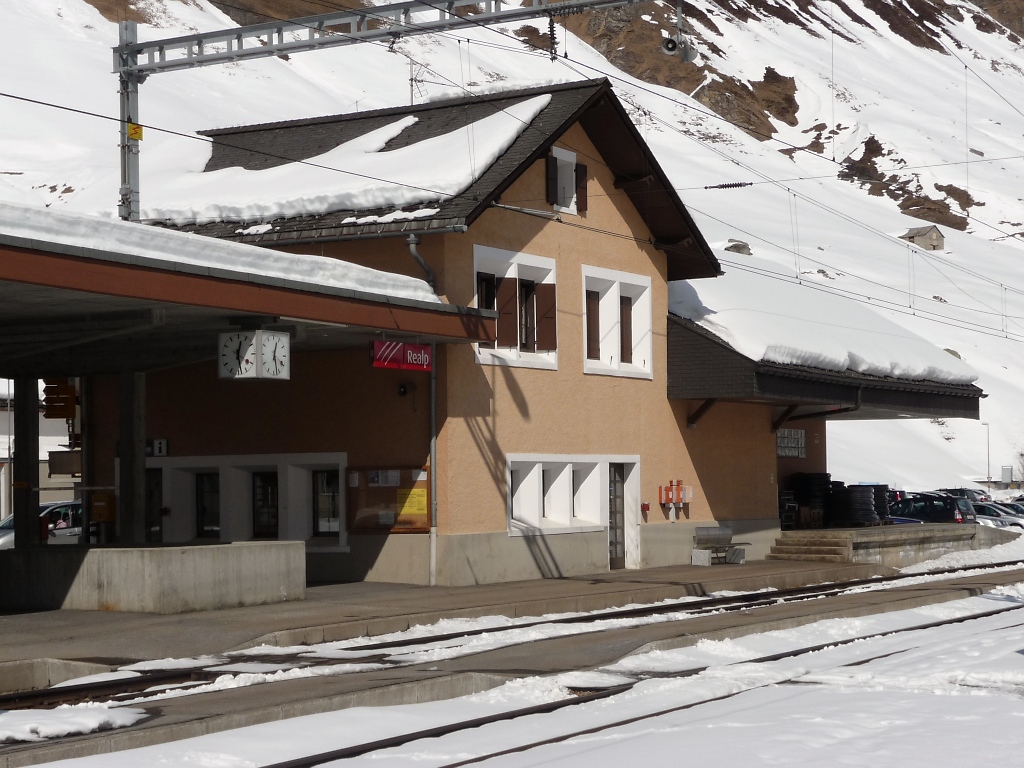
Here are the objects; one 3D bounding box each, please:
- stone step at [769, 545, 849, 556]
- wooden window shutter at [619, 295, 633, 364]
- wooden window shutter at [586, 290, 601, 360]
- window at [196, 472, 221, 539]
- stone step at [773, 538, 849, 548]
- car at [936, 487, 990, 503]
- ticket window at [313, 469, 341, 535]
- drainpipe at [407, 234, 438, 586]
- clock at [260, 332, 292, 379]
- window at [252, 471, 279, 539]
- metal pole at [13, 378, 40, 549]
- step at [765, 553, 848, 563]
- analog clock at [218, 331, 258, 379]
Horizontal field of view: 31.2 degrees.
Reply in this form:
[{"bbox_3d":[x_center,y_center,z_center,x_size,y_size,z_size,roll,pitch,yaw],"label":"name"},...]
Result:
[{"bbox_3d":[6.530,3.659,40.219,1.720,0.167,0.310,-2,-3,32],"label":"stone step"},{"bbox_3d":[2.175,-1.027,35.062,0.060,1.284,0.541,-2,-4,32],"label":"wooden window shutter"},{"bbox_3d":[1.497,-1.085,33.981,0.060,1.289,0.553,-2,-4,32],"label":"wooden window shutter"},{"bbox_3d":[-5.352,2.164,32.656,0.700,1.180,0.120,-2,-3,32],"label":"window"},{"bbox_3d":[6.675,3.510,40.463,1.720,0.160,0.310,-2,-3,32],"label":"stone step"},{"bbox_3d":[22.485,6.300,97.000,4.500,1.650,1.800,-3,-4,43],"label":"car"},{"bbox_3d":[-3.125,2.031,31.292,0.700,1.150,0.120,-2,-3,32],"label":"ticket window"},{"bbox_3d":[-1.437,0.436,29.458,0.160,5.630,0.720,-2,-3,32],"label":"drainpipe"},{"bbox_3d":[-3.282,-0.383,25.100,0.130,0.640,0.650,-2,-3,32],"label":"clock"},{"bbox_3d":[-4.220,2.085,31.549,0.604,1.142,0.120,-2,-4,32],"label":"window"},{"bbox_3d":[-7.655,1.508,28.923,0.300,3.211,0.220,-2,-4,32],"label":"metal pole"},{"bbox_3d":[6.383,3.807,39.971,1.720,0.151,0.310,-2,-3,32],"label":"step"},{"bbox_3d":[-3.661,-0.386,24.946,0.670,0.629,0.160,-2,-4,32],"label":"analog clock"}]

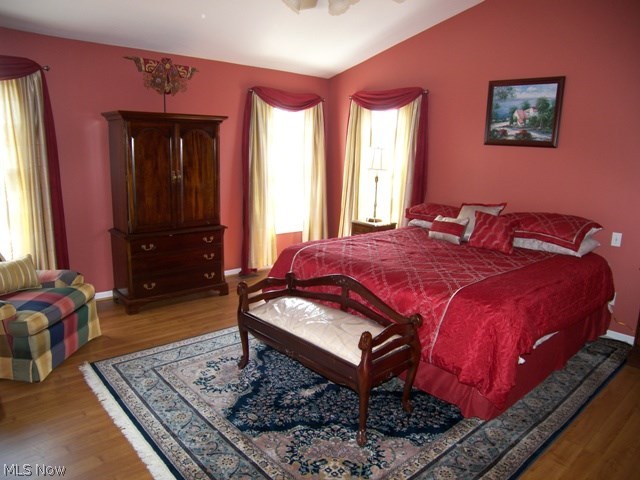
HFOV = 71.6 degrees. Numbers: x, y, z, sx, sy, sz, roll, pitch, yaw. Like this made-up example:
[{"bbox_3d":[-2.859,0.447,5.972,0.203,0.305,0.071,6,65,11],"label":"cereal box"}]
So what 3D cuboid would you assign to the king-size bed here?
[{"bbox_3d":[1.080,0.311,4.043,2.070,1.010,2.140,-10,17,-42],"label":"king-size bed"}]

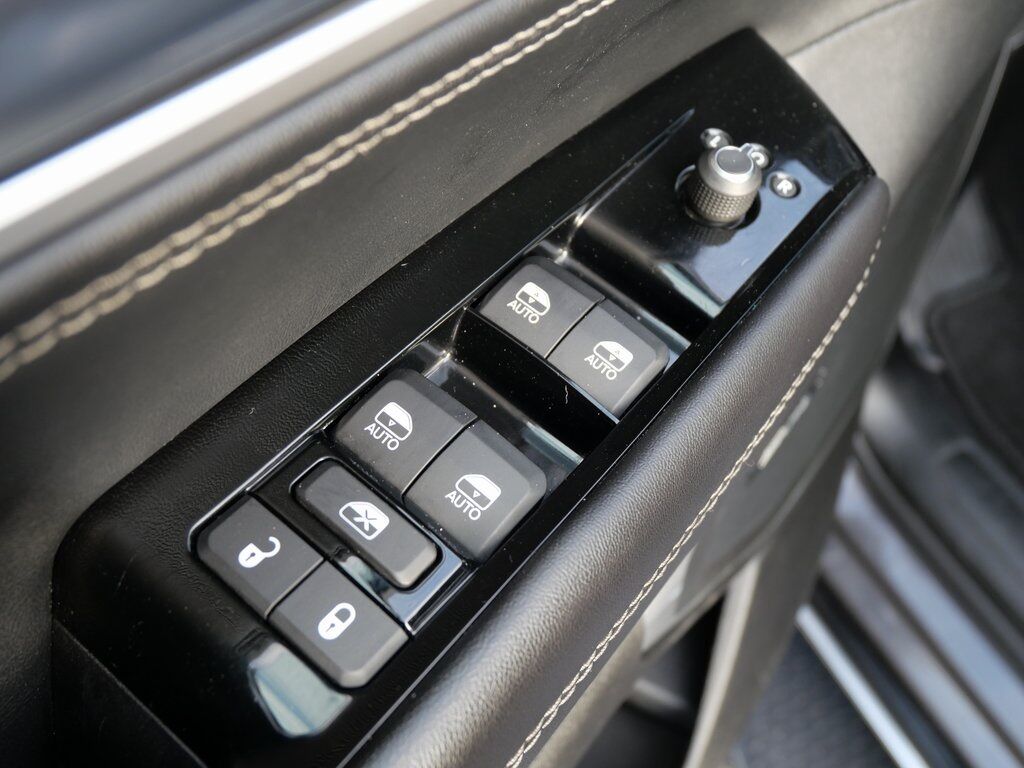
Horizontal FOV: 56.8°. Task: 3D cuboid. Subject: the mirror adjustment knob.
[{"bbox_3d":[0.066,-0.062,0.289,0.020,0.018,0.020,6,57,-9],"label":"mirror adjustment knob"}]

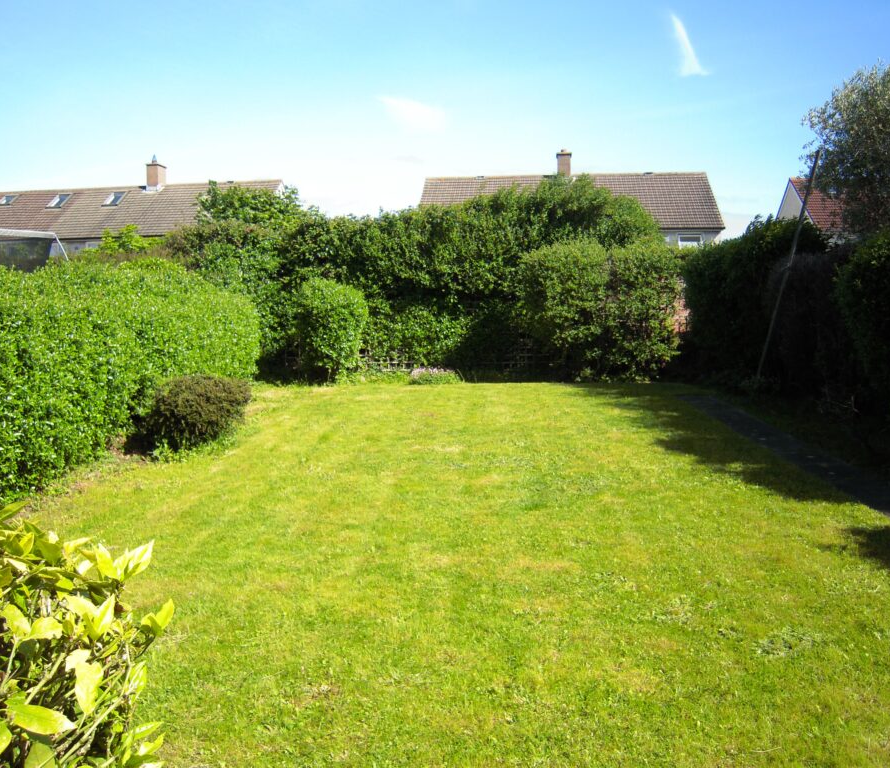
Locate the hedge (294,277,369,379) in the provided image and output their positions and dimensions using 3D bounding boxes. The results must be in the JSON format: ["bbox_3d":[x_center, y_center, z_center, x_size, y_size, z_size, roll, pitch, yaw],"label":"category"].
[{"bbox_3d":[-2.120,-1.093,15.678,1.400,1.980,1.300,0,7,4],"label":"hedge"}]

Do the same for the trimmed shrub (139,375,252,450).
[{"bbox_3d":[-2.830,0.241,9.389,1.200,0.770,1.150,0,7,0],"label":"trimmed shrub"}]

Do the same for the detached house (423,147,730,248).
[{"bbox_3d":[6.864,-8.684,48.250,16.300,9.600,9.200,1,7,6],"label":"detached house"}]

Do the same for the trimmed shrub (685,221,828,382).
[{"bbox_3d":[5.450,-1.498,14.826,2.000,2.980,2.300,0,7,4],"label":"trimmed shrub"}]

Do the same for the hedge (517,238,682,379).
[{"bbox_3d":[2.980,-1.472,16.037,3.100,2.650,1.500,0,7,4],"label":"hedge"}]

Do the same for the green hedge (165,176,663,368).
[{"bbox_3d":[-0.600,-2.232,16.956,10.100,3.950,1.900,0,7,4],"label":"green hedge"}]

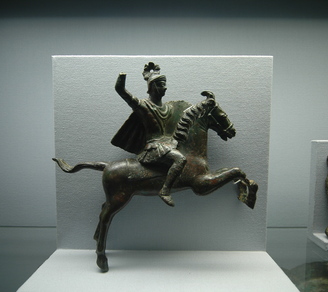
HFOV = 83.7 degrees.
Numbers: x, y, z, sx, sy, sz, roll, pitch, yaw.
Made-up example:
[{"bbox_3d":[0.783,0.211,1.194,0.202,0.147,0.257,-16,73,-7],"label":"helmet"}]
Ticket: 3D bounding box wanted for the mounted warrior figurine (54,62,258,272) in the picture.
[{"bbox_3d":[-0.009,0.031,0.228,0.250,0.260,0.095,0,4,0],"label":"mounted warrior figurine"}]

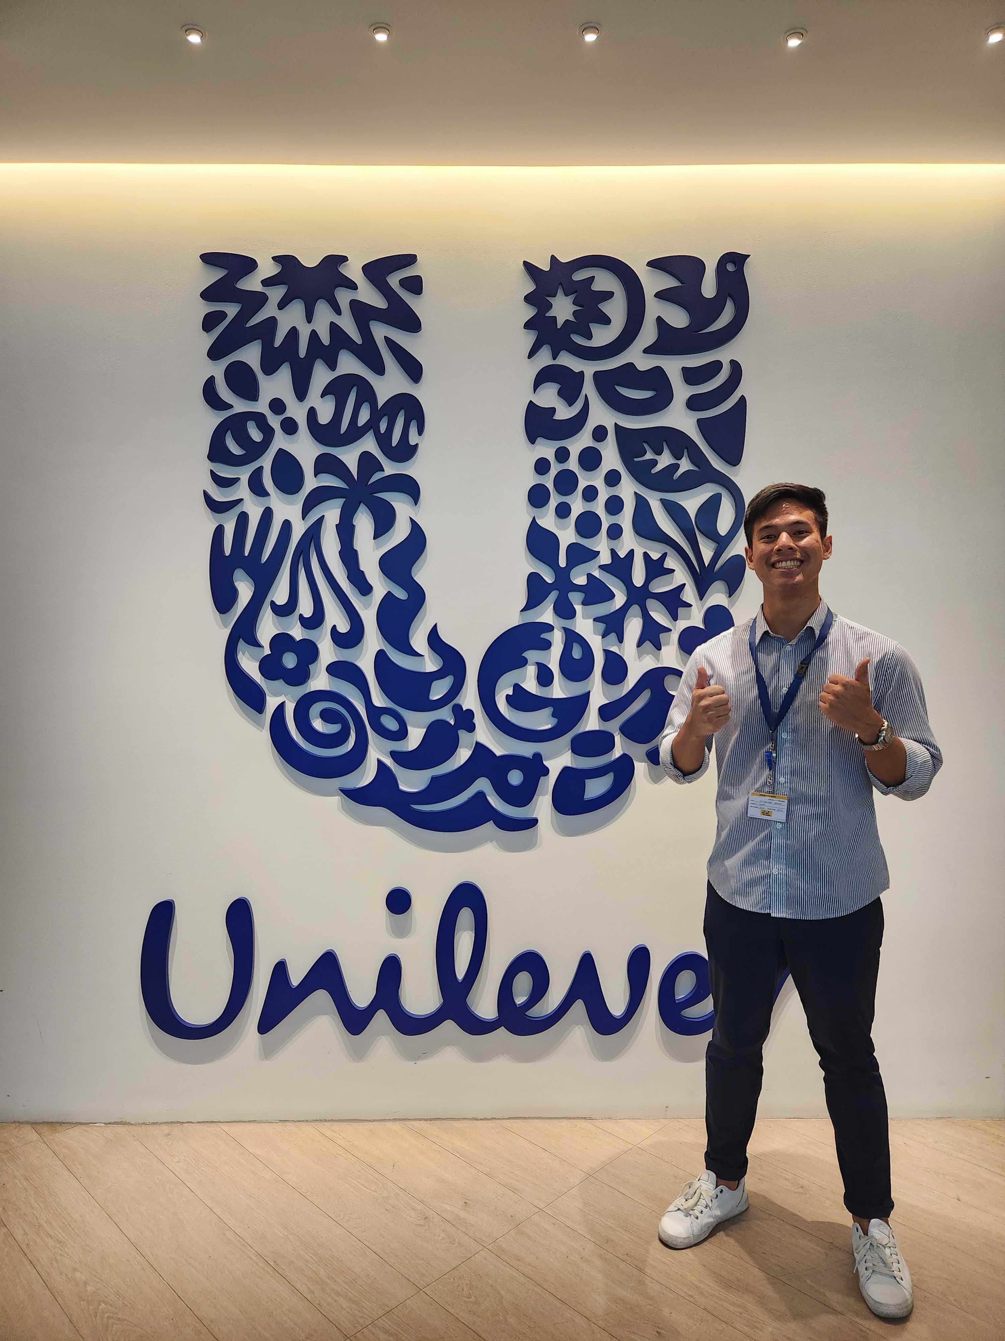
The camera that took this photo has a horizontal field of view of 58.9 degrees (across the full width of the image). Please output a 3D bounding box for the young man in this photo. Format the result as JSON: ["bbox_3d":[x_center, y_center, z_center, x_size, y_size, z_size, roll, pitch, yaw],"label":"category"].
[{"bbox_3d":[0.640,0.458,1.998,0.620,1.765,0.380,2,3,30],"label":"young man"}]

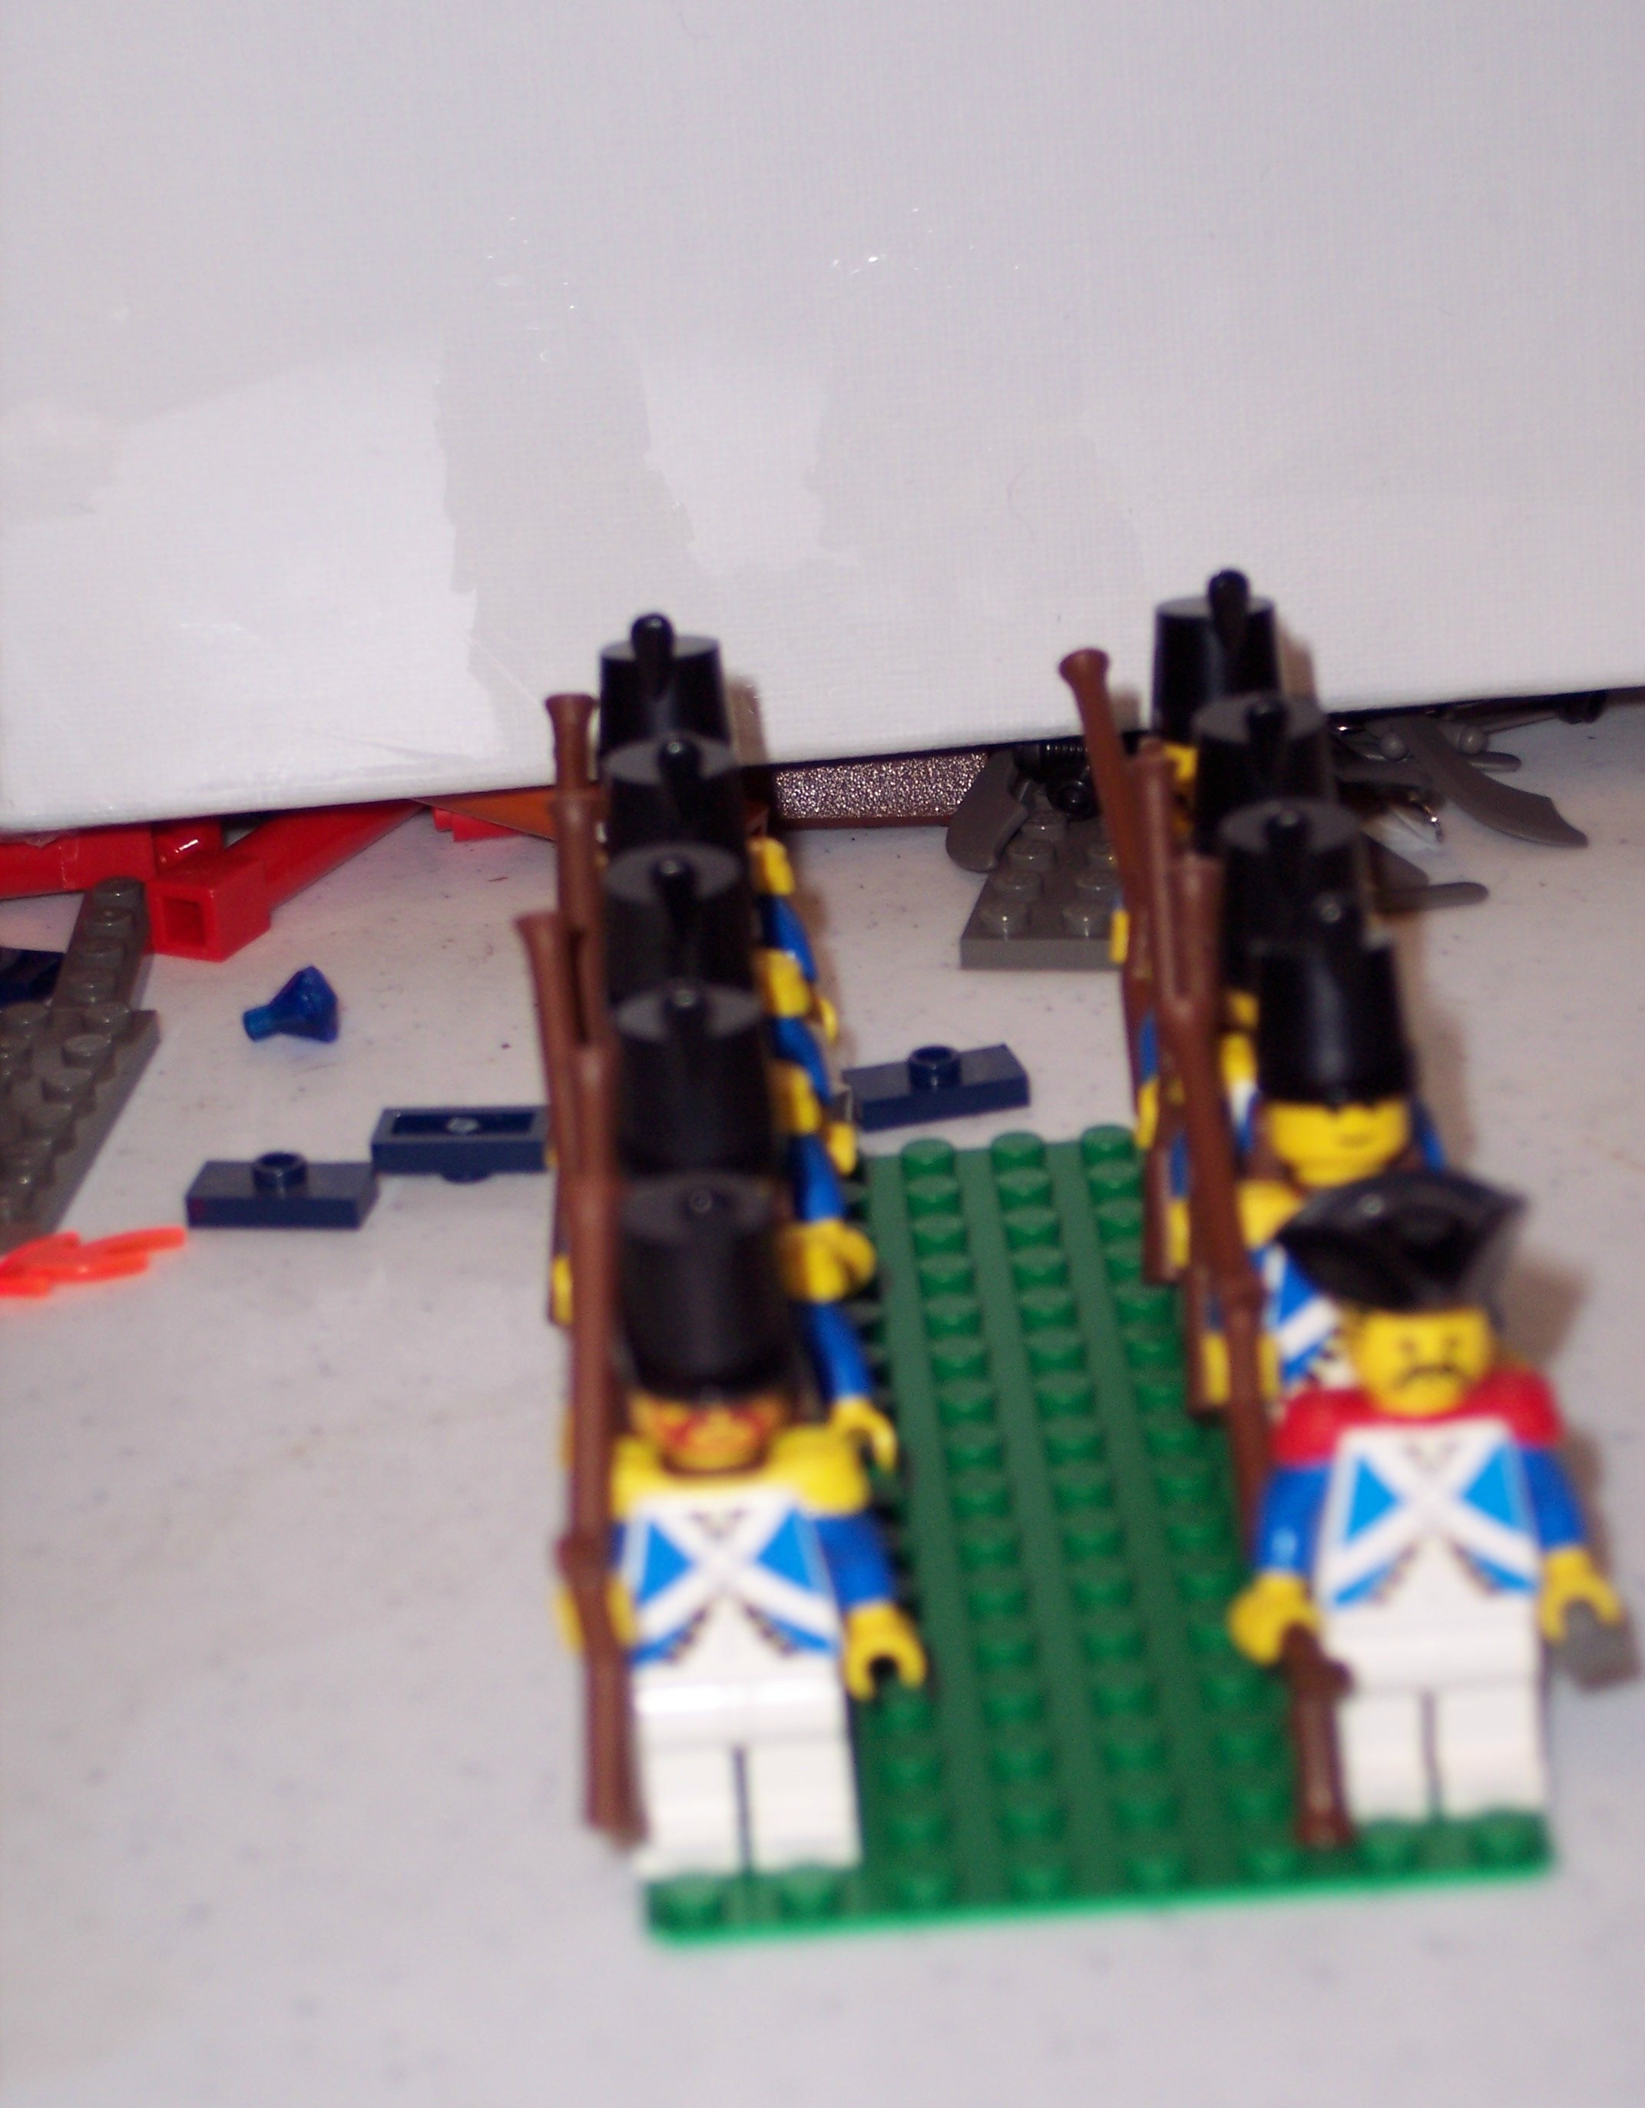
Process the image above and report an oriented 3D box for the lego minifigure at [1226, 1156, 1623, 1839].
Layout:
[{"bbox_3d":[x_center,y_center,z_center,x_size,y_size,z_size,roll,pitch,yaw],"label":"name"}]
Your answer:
[{"bbox_3d":[0.041,0.030,0.399,0.027,0.048,0.017,-4,23,-1],"label":"lego minifigure"}]

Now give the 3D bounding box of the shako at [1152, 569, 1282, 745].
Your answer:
[{"bbox_3d":[0.033,-0.034,0.487,0.011,0.016,0.013,-6,15,-4],"label":"shako"}]

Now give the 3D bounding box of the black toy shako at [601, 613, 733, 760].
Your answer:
[{"bbox_3d":[-0.014,-0.031,0.492,0.011,0.016,0.012,-3,23,3],"label":"black toy shako"}]

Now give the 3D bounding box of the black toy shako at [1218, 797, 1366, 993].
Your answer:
[{"bbox_3d":[0.036,-0.014,0.443,0.011,0.016,0.013,0,24,10],"label":"black toy shako"}]

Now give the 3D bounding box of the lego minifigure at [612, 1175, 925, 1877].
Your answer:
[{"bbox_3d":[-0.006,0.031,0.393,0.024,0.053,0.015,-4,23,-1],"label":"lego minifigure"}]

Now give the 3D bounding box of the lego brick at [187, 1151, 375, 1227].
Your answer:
[{"bbox_3d":[-0.049,0.012,0.519,0.016,0.005,0.008,0,24,9],"label":"lego brick"}]

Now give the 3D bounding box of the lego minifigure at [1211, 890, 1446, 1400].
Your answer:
[{"bbox_3d":[0.039,0.014,0.427,0.025,0.056,0.017,-4,23,-1],"label":"lego minifigure"}]

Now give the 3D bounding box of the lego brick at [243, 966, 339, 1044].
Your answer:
[{"bbox_3d":[-0.051,-0.004,0.555,0.010,0.008,0.008,-14,19,19],"label":"lego brick"}]

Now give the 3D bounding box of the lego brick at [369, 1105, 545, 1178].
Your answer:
[{"bbox_3d":[-0.032,0.009,0.524,0.016,0.005,0.008,-1,23,6],"label":"lego brick"}]

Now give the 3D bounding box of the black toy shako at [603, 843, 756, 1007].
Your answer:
[{"bbox_3d":[-0.011,-0.010,0.444,0.011,0.016,0.012,-6,29,-5],"label":"black toy shako"}]

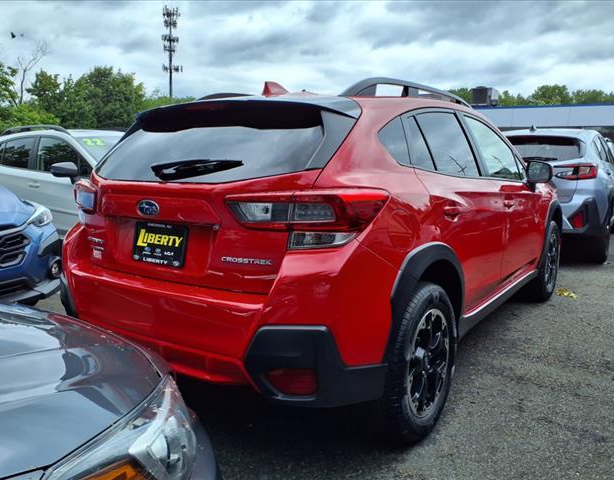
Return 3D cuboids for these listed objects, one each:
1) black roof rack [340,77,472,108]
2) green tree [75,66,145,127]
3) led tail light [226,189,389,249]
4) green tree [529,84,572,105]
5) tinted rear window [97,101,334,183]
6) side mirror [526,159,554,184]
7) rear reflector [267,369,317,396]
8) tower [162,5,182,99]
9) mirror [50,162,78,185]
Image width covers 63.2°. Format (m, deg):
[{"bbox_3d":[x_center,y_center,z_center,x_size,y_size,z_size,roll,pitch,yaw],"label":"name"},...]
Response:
[{"bbox_3d":[0.597,-0.713,2.554,0.070,0.130,1.600,7,11,35],"label":"black roof rack"},{"bbox_3d":[-12.642,-7.695,32.550,4.490,6.940,4.490,-3,10,-21],"label":"green tree"},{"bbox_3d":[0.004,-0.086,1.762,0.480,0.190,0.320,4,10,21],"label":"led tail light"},{"bbox_3d":[30.172,-13.964,62.859,6.000,10.830,6.000,5,10,26],"label":"green tree"},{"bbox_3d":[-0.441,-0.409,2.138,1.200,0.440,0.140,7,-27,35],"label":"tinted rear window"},{"bbox_3d":[1.588,-0.458,3.404,0.190,0.170,0.140,7,11,35],"label":"side mirror"},{"bbox_3d":[-0.044,0.466,1.633,0.160,0.085,0.050,2,9,8],"label":"rear reflector"},{"bbox_3d":[-31.451,-36.420,117.863,4.610,36.120,4.610,-2,9,-15],"label":"tower"},{"bbox_3d":[-2.313,-0.667,4.746,0.150,0.180,0.210,6,11,34],"label":"mirror"}]

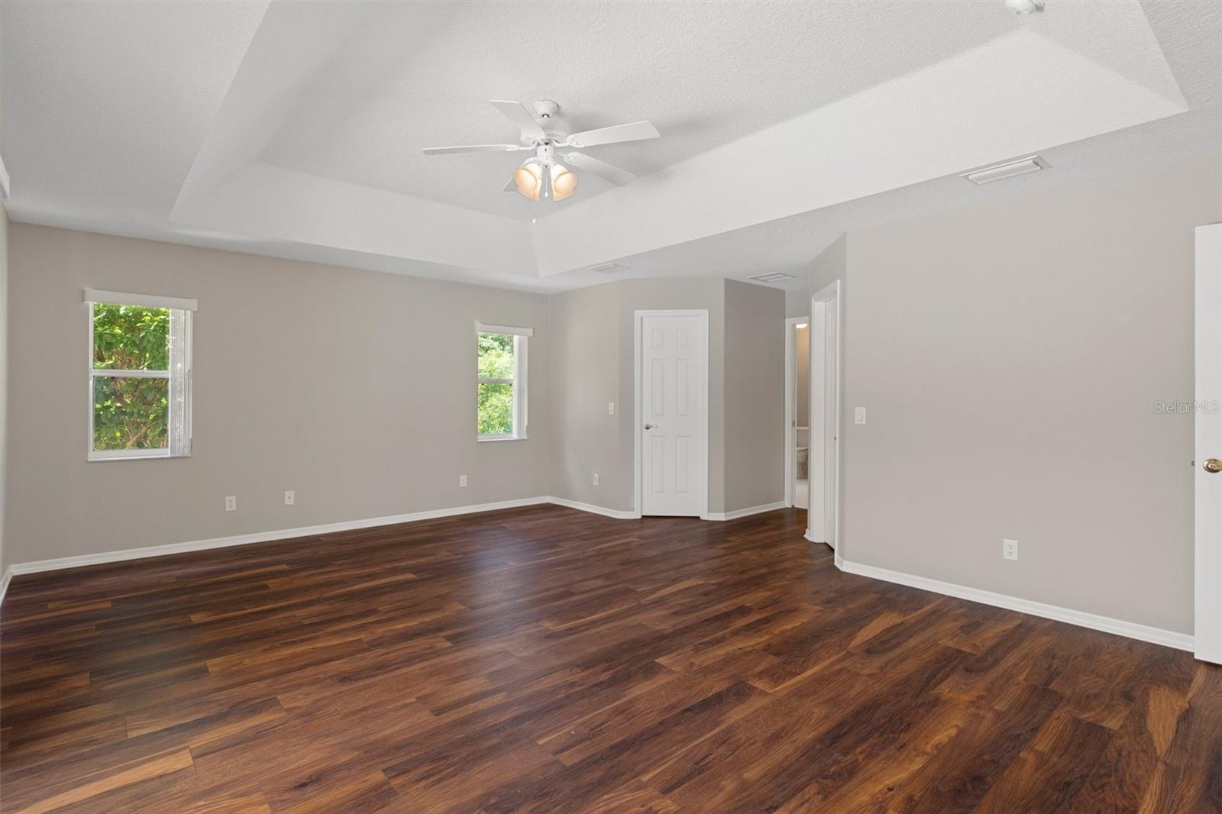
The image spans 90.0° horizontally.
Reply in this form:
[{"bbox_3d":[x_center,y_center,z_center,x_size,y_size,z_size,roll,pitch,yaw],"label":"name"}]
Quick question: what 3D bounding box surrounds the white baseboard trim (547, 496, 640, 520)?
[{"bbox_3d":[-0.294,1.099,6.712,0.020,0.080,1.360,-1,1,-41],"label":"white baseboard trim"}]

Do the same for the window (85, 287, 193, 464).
[{"bbox_3d":[-3.616,-0.228,4.721,0.670,1.270,0.120,-1,1,-41],"label":"window"}]

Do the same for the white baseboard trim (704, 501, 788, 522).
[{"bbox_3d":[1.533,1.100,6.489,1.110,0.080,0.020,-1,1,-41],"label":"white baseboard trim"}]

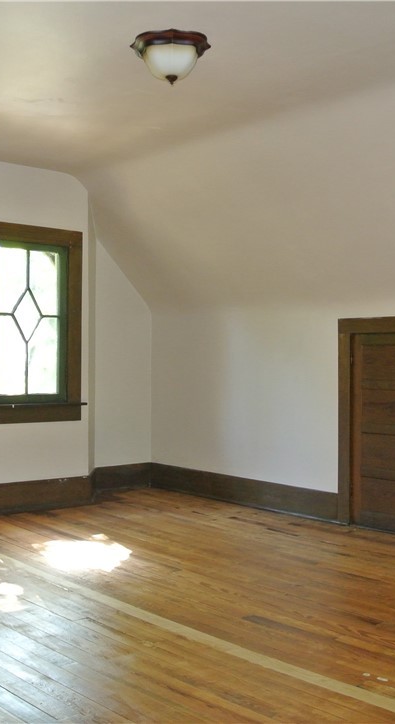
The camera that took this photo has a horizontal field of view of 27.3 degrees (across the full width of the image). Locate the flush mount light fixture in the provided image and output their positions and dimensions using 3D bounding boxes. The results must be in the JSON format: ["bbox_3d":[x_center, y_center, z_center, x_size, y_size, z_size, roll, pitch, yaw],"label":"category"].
[{"bbox_3d":[-0.112,-1.284,3.499,0.358,0.180,0.358,0,-1,0],"label":"flush mount light fixture"}]

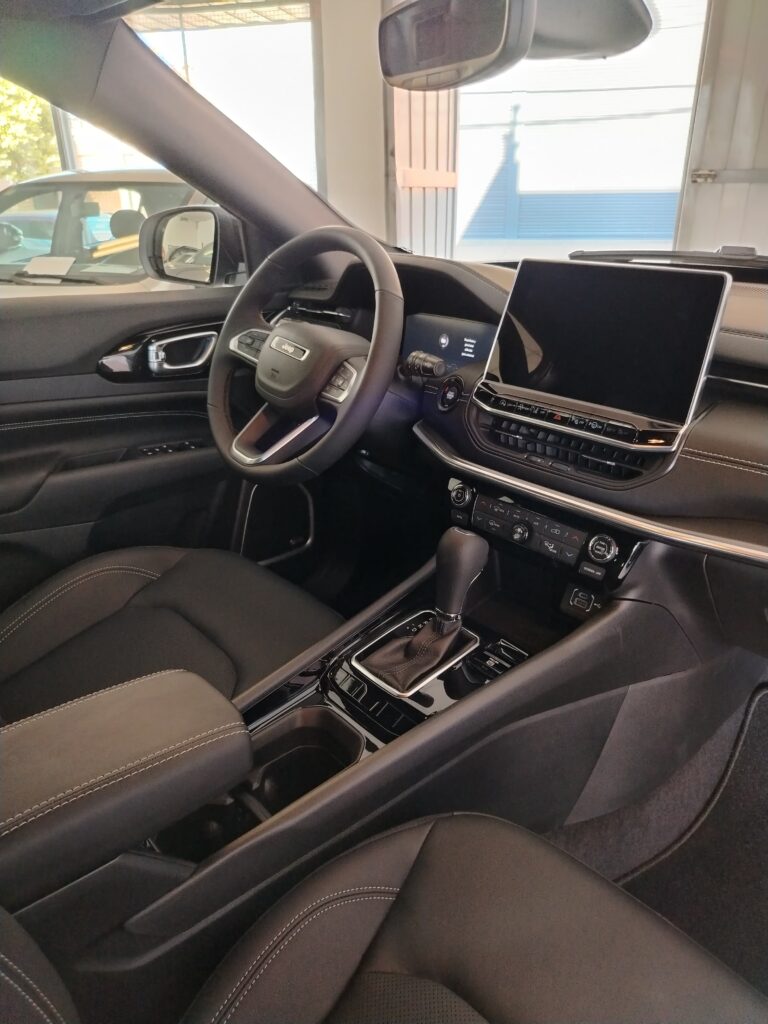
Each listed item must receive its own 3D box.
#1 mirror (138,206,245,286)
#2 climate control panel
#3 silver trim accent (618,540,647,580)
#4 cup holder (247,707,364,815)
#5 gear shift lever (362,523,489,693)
[{"bbox_3d":[-0.352,-0.520,1.376,0.235,0.158,0.120,18,30,35],"label":"mirror"},{"bbox_3d":[0.164,0.023,0.807,0.030,0.068,0.255,3,15,-46],"label":"climate control panel"},{"bbox_3d":[0.254,0.050,0.718,0.014,0.046,0.014,3,26,-46],"label":"silver trim accent"},{"bbox_3d":[-0.078,0.249,0.672,0.110,0.080,0.095,-22,32,-38],"label":"cup holder"},{"bbox_3d":[0.045,0.095,0.752,0.140,0.138,0.085,-22,32,-38],"label":"gear shift lever"}]

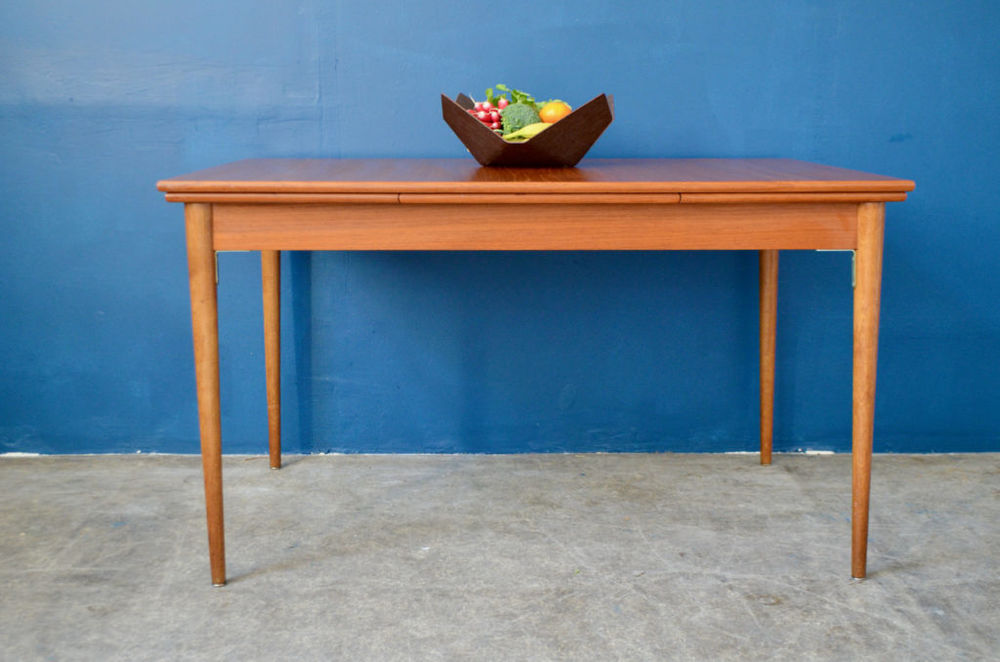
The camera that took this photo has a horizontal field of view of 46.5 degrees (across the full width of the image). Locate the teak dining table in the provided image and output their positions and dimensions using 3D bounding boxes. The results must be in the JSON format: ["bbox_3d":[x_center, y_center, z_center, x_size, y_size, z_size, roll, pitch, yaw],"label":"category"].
[{"bbox_3d":[0.059,0.034,2.420,1.290,0.739,0.766,0,11,-2],"label":"teak dining table"}]

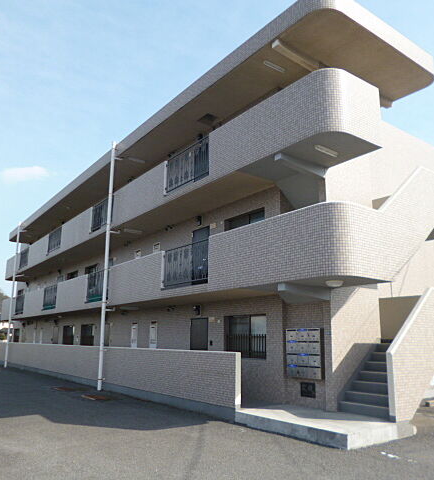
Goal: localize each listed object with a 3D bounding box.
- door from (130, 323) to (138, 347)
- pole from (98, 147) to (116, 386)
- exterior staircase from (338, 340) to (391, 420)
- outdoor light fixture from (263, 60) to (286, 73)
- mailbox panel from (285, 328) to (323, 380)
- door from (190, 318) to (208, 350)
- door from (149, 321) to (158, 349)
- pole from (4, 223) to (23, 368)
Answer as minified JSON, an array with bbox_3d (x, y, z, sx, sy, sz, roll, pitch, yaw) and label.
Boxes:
[{"bbox_3d":[-3.001,3.975,15.960,0.099,1.939,0.570,9,-15,-35],"label":"door"},{"bbox_3d":[-3.743,0.640,15.199,0.120,8.572,0.120,9,-15,-35],"label":"pole"},{"bbox_3d":[3.384,2.792,8.964,1.567,1.307,1.171,9,-15,-35],"label":"exterior staircase"},{"bbox_3d":[1.382,-4.110,10.594,0.659,0.085,0.121,9,-16,-35],"label":"outdoor light fixture"},{"bbox_3d":[1.931,2.441,9.600,0.173,1.031,0.970,9,-15,-35],"label":"mailbox panel"},{"bbox_3d":[-0.511,3.344,12.956,0.097,2.060,0.926,9,-16,-35],"label":"door"},{"bbox_3d":[-2.148,3.746,15.127,0.097,1.939,0.454,9,-16,-35],"label":"door"},{"bbox_3d":[-11.815,3.040,25.831,0.120,8.461,0.120,9,-15,-35],"label":"pole"}]

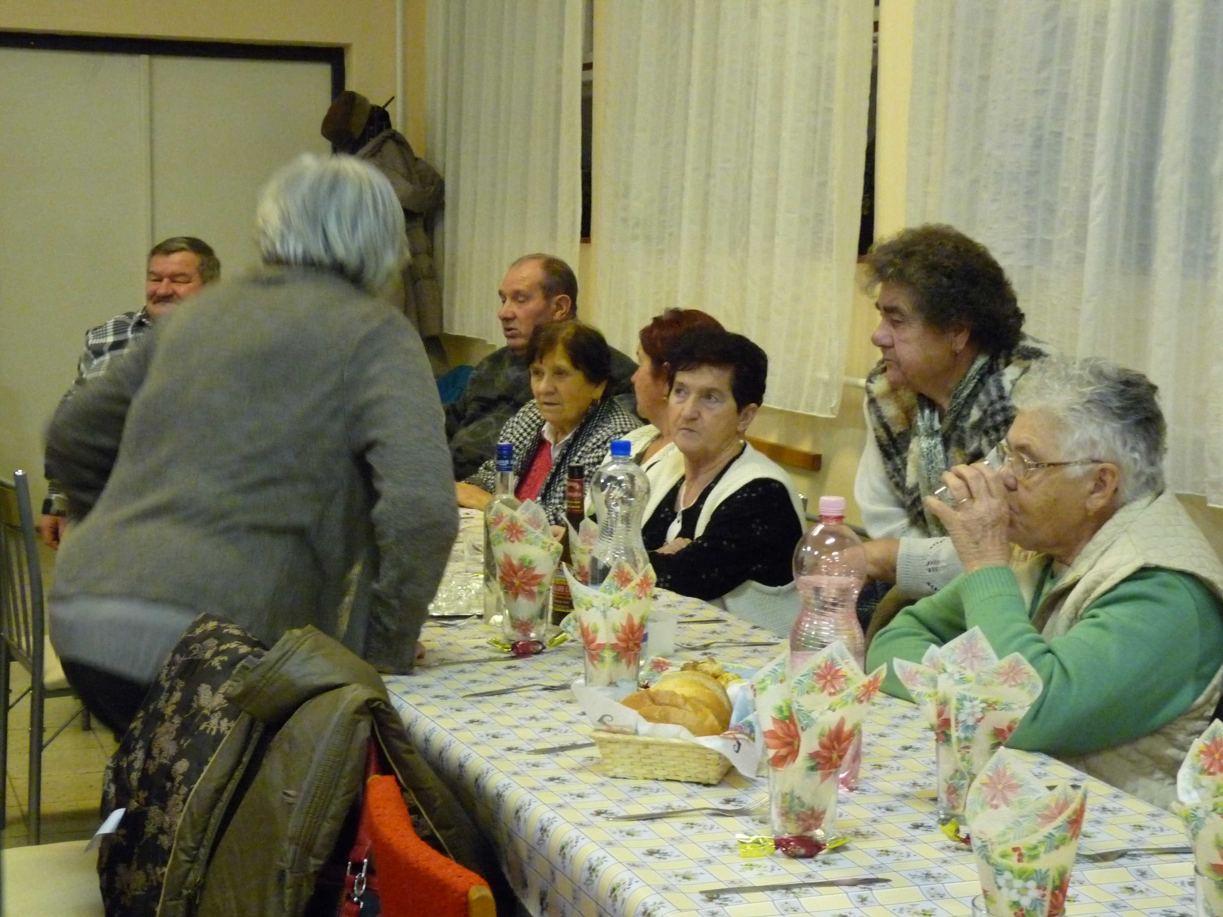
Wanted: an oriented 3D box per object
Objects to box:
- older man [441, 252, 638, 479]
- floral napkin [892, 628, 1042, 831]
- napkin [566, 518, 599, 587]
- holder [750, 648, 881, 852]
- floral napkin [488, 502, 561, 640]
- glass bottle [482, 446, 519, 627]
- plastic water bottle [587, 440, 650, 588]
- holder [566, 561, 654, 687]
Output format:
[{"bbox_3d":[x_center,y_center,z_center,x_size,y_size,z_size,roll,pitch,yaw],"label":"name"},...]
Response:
[{"bbox_3d":[-0.289,0.159,5.214,0.680,1.300,0.560,-3,7,-29],"label":"older man"},{"bbox_3d":[0.396,0.291,2.373,0.158,0.212,0.125,2,6,10],"label":"floral napkin"},{"bbox_3d":[-0.001,0.181,3.387,0.125,0.195,0.110,1,6,0],"label":"napkin"},{"bbox_3d":[0.220,0.300,2.296,0.142,0.208,0.120,1,6,6],"label":"holder"},{"bbox_3d":[-0.133,0.171,3.377,0.117,0.214,0.110,0,6,-2],"label":"floral napkin"},{"bbox_3d":[-0.171,0.121,3.487,0.068,0.287,0.068,0,6,-3],"label":"glass bottle"},{"bbox_3d":[0.015,0.141,3.119,0.088,0.334,0.088,1,6,0],"label":"plastic water bottle"},{"bbox_3d":[0.001,0.232,2.990,0.122,0.182,0.110,1,6,0],"label":"holder"}]

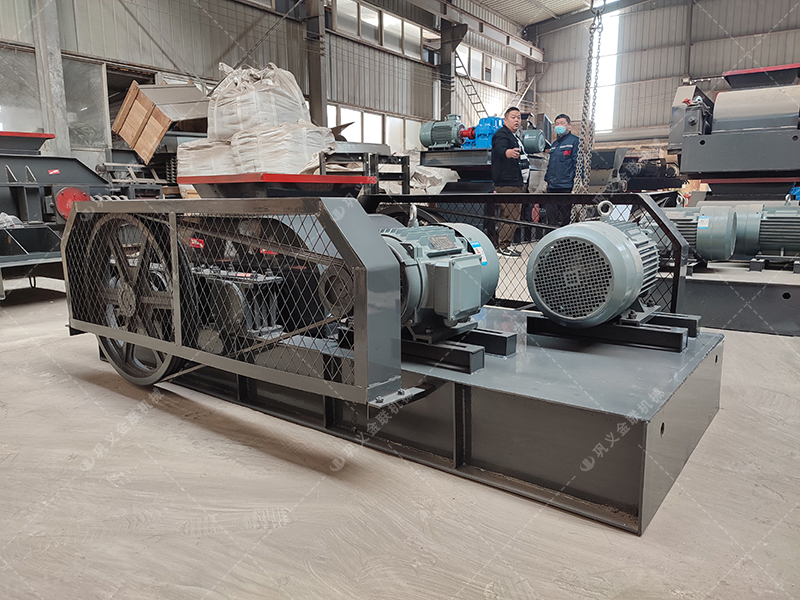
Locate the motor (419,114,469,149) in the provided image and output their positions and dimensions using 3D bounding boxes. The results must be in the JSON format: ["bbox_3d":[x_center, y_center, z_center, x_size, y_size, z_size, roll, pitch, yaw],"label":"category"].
[{"bbox_3d":[0.595,-2.297,7.900,0.650,0.460,0.380,2,10,11],"label":"motor"}]

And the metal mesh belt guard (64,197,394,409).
[{"bbox_3d":[-0.611,-0.068,1.718,1.446,0.457,0.120,7,13,37],"label":"metal mesh belt guard"}]

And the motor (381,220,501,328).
[{"bbox_3d":[0.064,-0.100,1.761,0.399,0.385,0.610,7,13,37],"label":"motor"}]

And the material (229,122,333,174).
[{"bbox_3d":[-1.159,-1.376,5.700,1.000,0.750,0.950,-3,10,-14],"label":"material"}]

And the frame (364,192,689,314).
[{"bbox_3d":[0.424,-0.247,2.656,1.609,0.453,0.123,7,13,37],"label":"frame"}]

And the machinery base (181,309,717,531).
[{"bbox_3d":[-0.143,0.194,2.321,2.400,0.261,0.961,7,13,37],"label":"machinery base"}]

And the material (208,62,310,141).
[{"bbox_3d":[-1.459,-2.030,6.000,0.970,0.800,0.950,-3,10,-14],"label":"material"}]

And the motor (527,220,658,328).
[{"bbox_3d":[0.689,-0.151,2.029,0.399,0.385,0.610,7,13,37],"label":"motor"}]

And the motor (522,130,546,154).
[{"bbox_3d":[1.970,-2.570,9.352,0.660,0.440,0.390,5,10,28],"label":"motor"}]

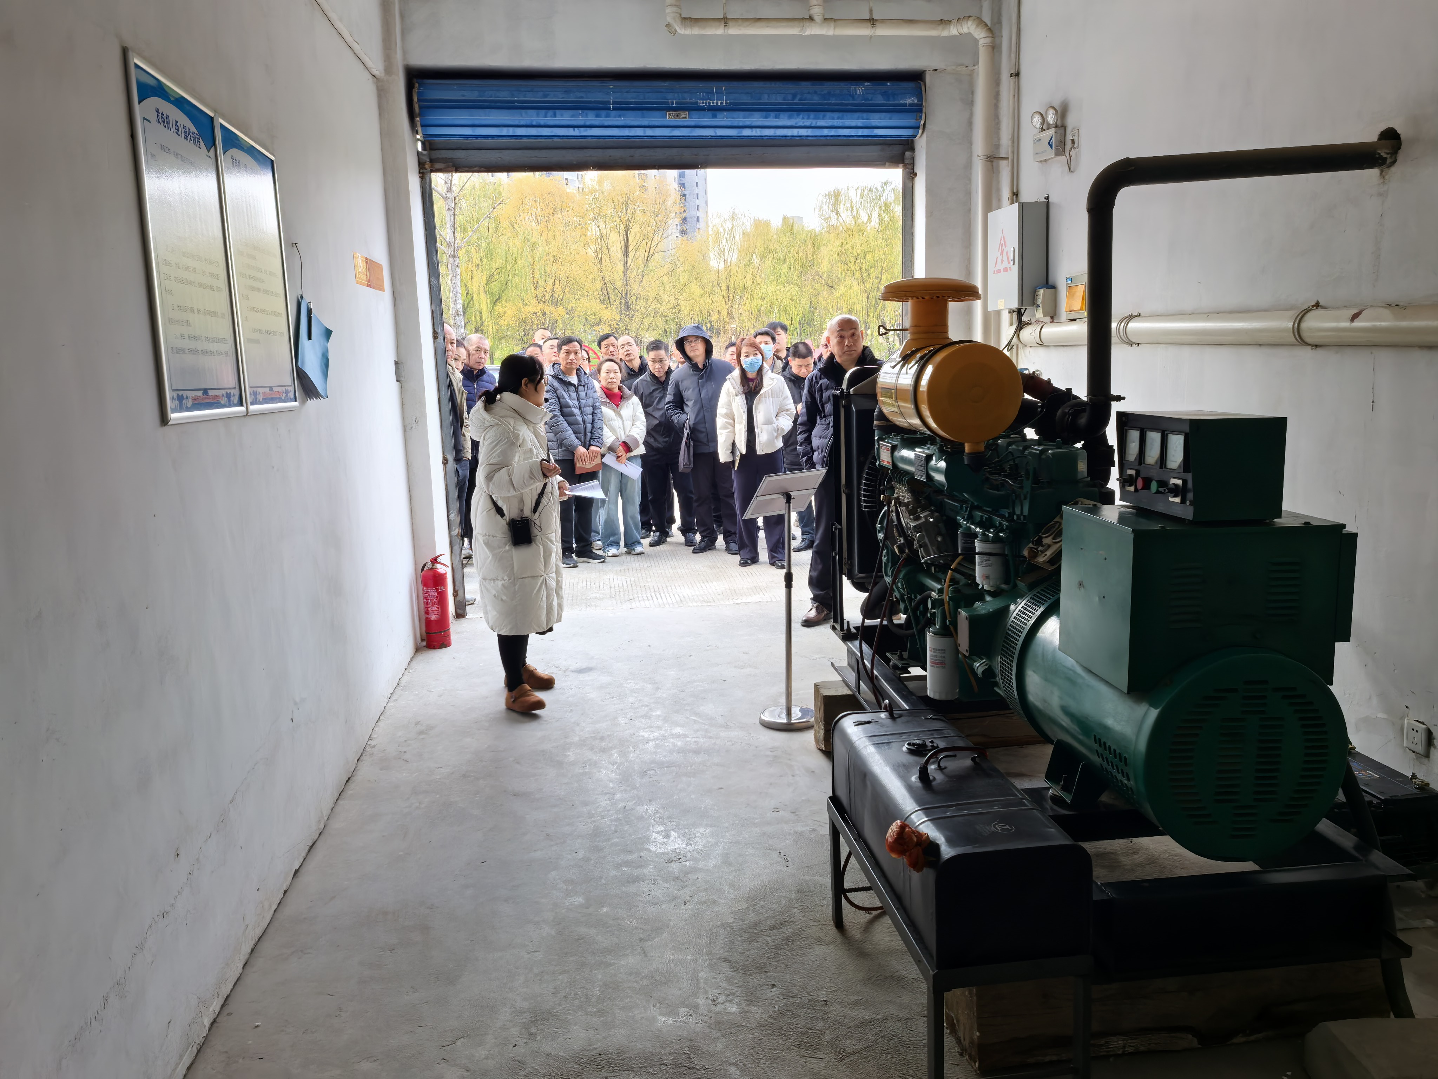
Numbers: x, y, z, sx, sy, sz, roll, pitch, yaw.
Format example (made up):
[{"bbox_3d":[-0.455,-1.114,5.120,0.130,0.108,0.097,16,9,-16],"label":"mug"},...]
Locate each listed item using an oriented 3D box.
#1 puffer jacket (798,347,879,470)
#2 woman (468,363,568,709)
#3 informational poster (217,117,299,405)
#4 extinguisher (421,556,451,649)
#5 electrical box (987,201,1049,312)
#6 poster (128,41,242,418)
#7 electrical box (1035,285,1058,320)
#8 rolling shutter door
[{"bbox_3d":[0.733,-0.766,6.586,0.560,0.730,0.360,0,9,12],"label":"puffer jacket"},{"bbox_3d":[-0.919,-0.055,5.163,0.450,1.600,0.500,-4,9,-13],"label":"woman"},{"bbox_3d":[-1.362,-0.775,3.321,0.025,0.790,0.605,-3,9,-7],"label":"informational poster"},{"bbox_3d":[-1.581,0.348,6.269,0.150,0.510,0.145,1,9,19],"label":"extinguisher"},{"bbox_3d":[1.601,-1.506,6.024,0.159,0.526,0.427,-3,9,-7],"label":"electrical box"},{"bbox_3d":[-1.285,-0.685,2.720,0.025,0.790,0.605,-3,9,-7],"label":"poster"},{"bbox_3d":[1.689,-1.226,5.788,0.071,0.159,0.100,-3,9,-7],"label":"electrical box"},{"bbox_3d":[-0.265,-2.461,6.621,3.000,0.470,0.360,-3,9,-7],"label":"rolling shutter door"}]

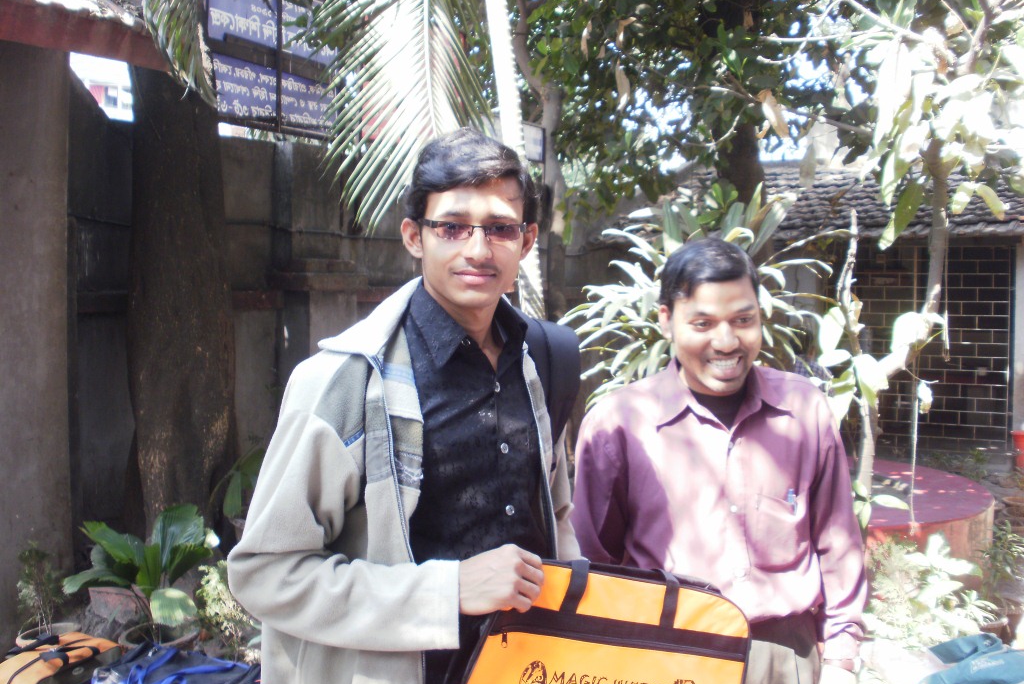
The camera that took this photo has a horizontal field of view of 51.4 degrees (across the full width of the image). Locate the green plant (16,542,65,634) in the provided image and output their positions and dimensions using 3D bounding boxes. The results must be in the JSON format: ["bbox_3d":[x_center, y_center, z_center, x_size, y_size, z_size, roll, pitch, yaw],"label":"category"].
[{"bbox_3d":[-1.767,0.930,4.000,0.190,0.360,0.190,0,3,0],"label":"green plant"}]

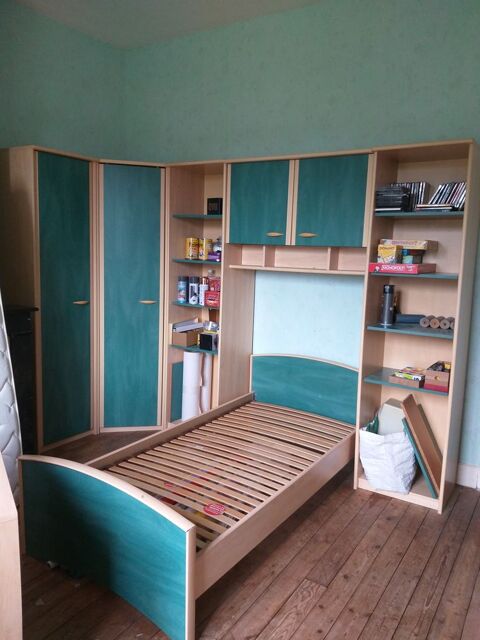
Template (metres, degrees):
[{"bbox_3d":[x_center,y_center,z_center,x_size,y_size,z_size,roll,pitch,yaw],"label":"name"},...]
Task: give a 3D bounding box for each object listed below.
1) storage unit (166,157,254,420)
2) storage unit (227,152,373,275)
[{"bbox_3d":[-0.232,-0.107,3.638,0.510,2.000,0.440,6,8,32],"label":"storage unit"},{"bbox_3d":[0.401,-0.667,3.131,0.987,0.702,0.310,6,8,32],"label":"storage unit"}]

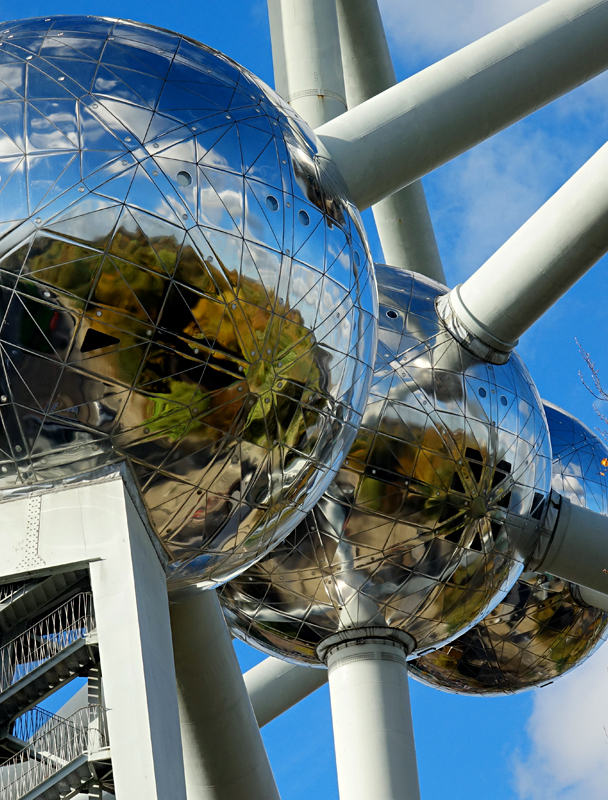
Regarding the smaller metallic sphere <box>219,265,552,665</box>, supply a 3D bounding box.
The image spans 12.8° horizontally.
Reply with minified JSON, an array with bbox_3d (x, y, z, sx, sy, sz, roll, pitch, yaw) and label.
[{"bbox_3d":[1.980,2.850,119.800,18.000,18.000,18.000,-5,-29,1],"label":"smaller metallic sphere"}]

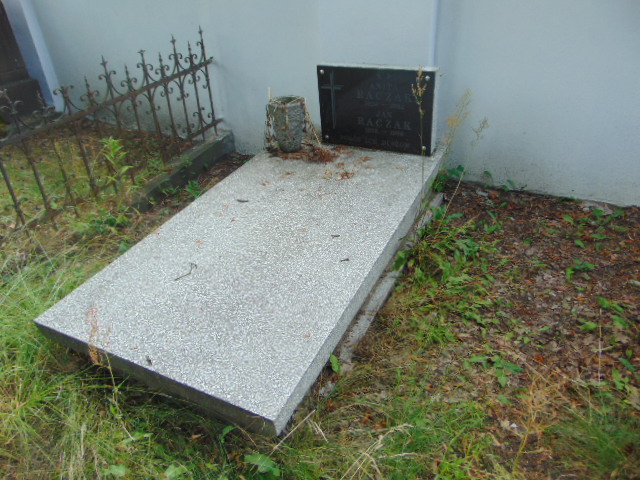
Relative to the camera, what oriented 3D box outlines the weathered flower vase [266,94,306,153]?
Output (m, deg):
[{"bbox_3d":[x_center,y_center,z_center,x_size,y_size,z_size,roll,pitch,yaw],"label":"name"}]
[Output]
[{"bbox_3d":[-0.177,-0.645,2.585,0.190,0.275,0.190,-2,29,1],"label":"weathered flower vase"}]

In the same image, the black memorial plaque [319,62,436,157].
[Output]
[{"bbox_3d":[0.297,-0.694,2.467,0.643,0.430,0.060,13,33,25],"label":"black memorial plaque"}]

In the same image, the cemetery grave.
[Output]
[{"bbox_3d":[-0.145,-0.264,1.959,0.999,0.660,1.828,13,33,25],"label":"cemetery grave"}]

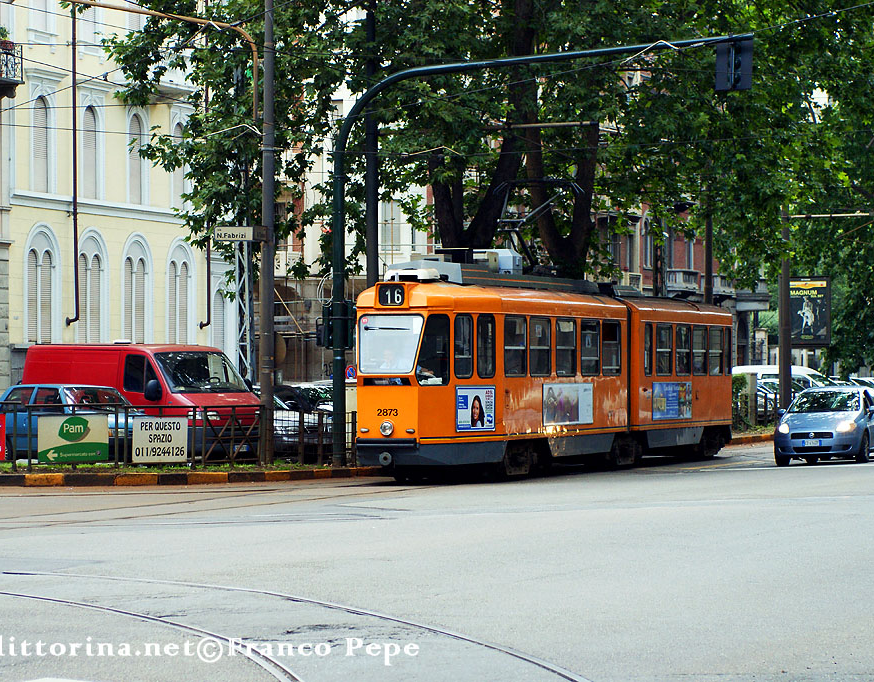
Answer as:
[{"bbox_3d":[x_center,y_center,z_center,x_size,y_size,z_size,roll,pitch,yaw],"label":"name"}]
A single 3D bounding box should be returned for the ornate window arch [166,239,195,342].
[{"bbox_3d":[-8.202,-1.555,80.882,0.300,3.461,2.042,-1,-1,22],"label":"ornate window arch"}]

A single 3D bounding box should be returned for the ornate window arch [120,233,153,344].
[{"bbox_3d":[-9.258,-1.573,78.240,0.300,3.455,2.070,-1,-1,22],"label":"ornate window arch"}]

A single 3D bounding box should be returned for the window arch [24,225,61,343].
[{"bbox_3d":[-10.090,-1.491,65.518,0.300,3.085,1.893,-1,-1,21],"label":"window arch"}]

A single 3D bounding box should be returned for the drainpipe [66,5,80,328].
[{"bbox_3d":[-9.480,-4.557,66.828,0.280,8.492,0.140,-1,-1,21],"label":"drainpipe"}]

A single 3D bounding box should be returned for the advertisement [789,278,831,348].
[{"bbox_3d":[10.783,-0.859,75.000,1.530,2.060,0.200,-1,-1,22],"label":"advertisement"}]

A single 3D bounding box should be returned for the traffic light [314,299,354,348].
[{"bbox_3d":[-1.727,-0.276,43.711,0.580,0.826,0.380,-1,-1,22],"label":"traffic light"}]

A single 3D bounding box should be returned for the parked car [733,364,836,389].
[{"bbox_3d":[11.611,1.694,81.484,4.250,1.830,1.720,-1,-1,31],"label":"parked car"}]

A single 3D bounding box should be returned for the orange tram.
[{"bbox_3d":[2.499,0.590,48.828,2.150,3.450,17.000,-1,-1,23],"label":"orange tram"}]

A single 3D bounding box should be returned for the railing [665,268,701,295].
[{"bbox_3d":[12.525,-3.014,130.986,1.050,1.063,2.931,-1,-1,22],"label":"railing"}]

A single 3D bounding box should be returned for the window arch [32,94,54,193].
[{"bbox_3d":[-11.367,-5.634,73.063,0.300,2.829,1.304,-1,-1,22],"label":"window arch"}]

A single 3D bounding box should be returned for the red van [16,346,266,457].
[{"bbox_3d":[-5.053,1.121,45.090,2.000,2.150,5.150,0,-1,-42],"label":"red van"}]

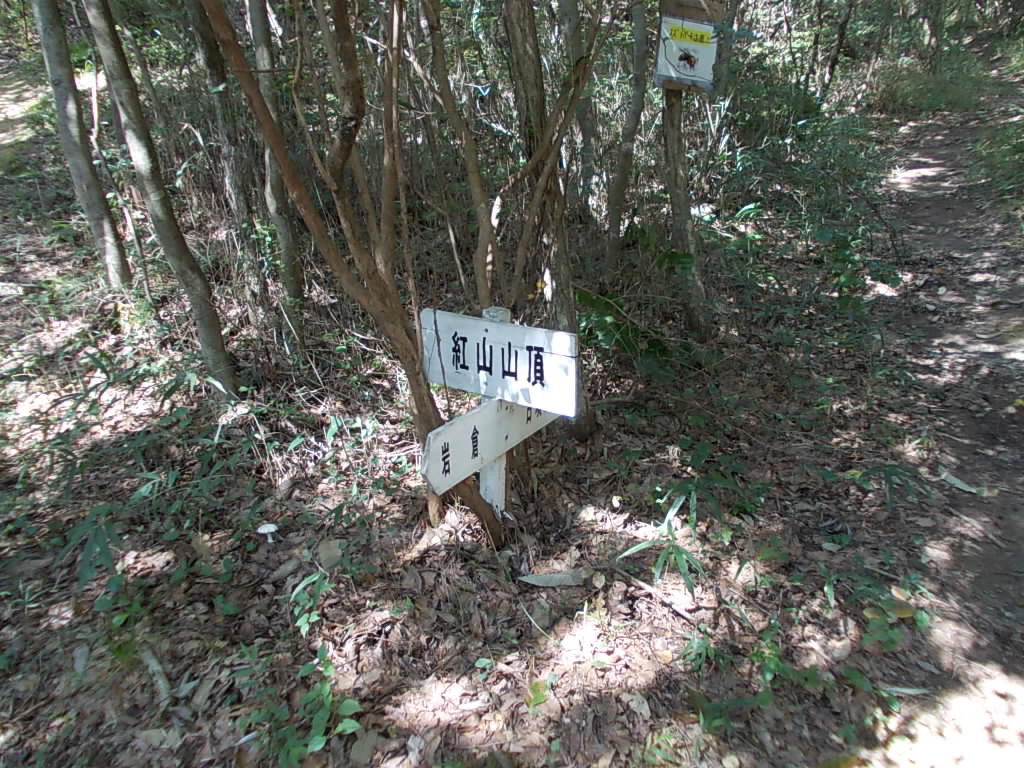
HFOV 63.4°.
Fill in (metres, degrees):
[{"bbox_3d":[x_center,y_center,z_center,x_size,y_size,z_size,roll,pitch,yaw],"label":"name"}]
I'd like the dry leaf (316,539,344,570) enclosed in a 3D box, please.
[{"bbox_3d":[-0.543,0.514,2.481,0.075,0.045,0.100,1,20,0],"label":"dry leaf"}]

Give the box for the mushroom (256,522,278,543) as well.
[{"bbox_3d":[-0.754,0.465,2.574,0.066,0.060,0.066,1,20,0],"label":"mushroom"}]

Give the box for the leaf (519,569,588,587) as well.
[{"bbox_3d":[0.120,0.561,2.426,0.202,0.020,0.060,1,20,0],"label":"leaf"}]

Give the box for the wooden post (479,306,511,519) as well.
[{"bbox_3d":[-0.056,0.098,2.679,0.065,0.710,0.065,13,23,28],"label":"wooden post"}]

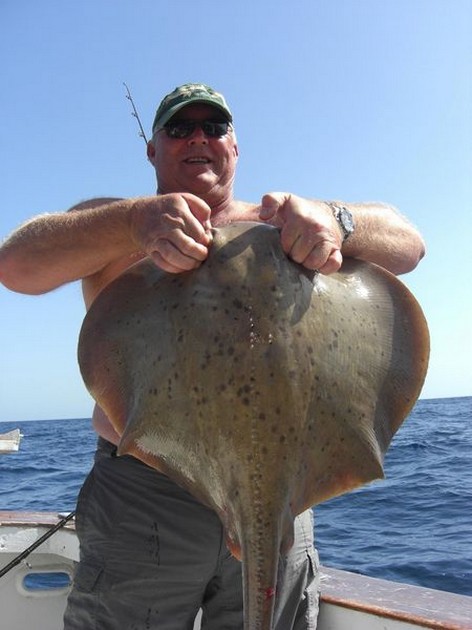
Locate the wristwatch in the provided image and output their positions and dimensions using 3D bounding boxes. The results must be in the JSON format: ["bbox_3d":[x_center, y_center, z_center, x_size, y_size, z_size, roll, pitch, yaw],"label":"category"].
[{"bbox_3d":[0.159,-0.149,1.152,0.064,0.072,0.042,-16,6,43],"label":"wristwatch"}]

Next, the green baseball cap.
[{"bbox_3d":[-0.090,-0.422,1.440,0.174,0.130,0.265,-2,-8,-10],"label":"green baseball cap"}]

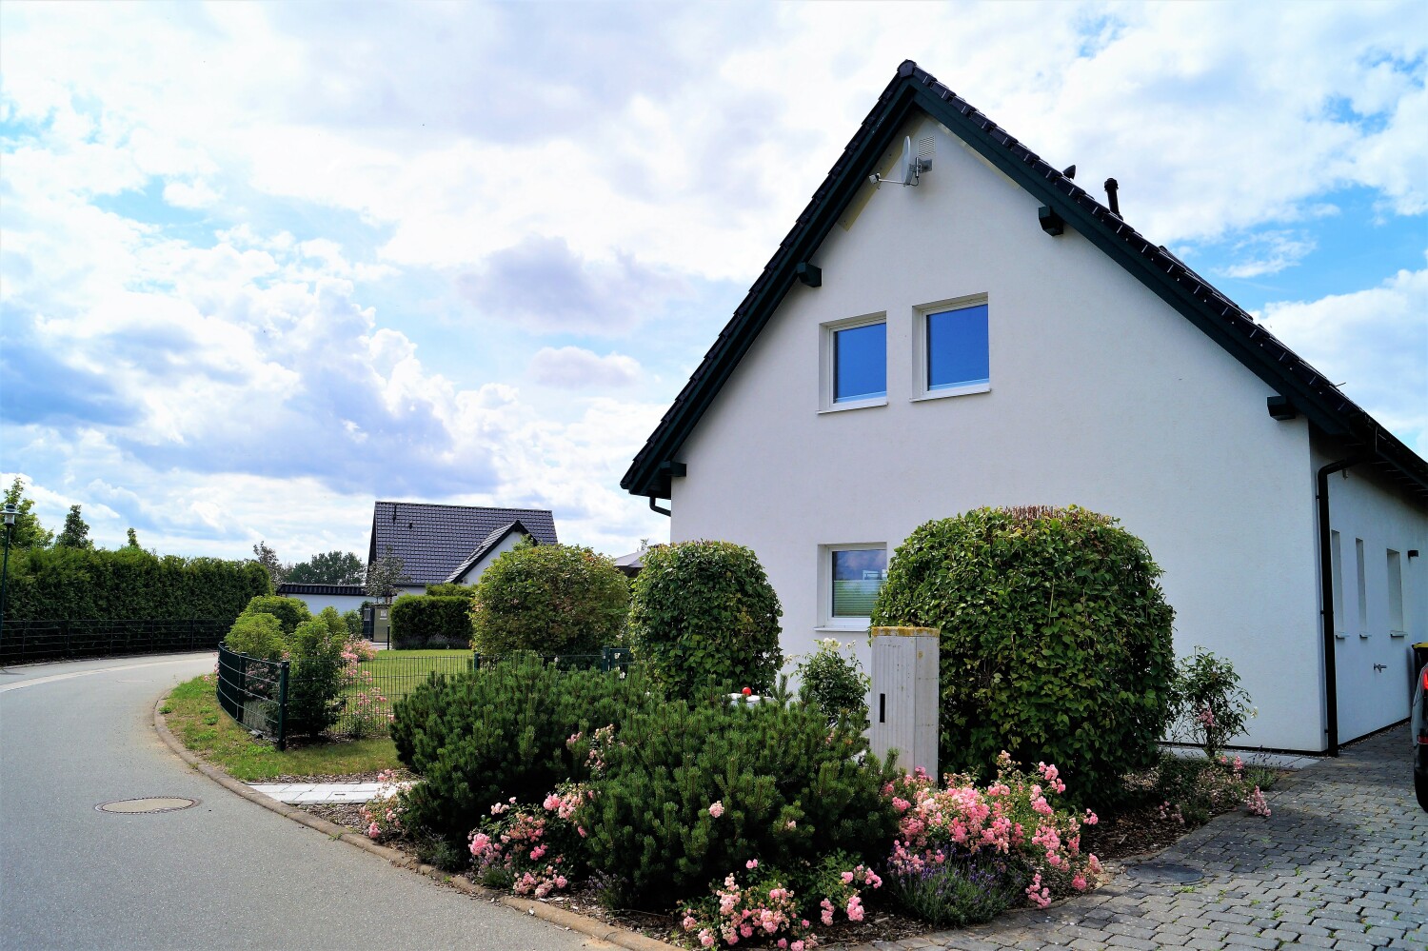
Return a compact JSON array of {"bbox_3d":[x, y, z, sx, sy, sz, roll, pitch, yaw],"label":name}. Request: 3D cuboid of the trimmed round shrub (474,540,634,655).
[{"bbox_3d":[-2.168,2.004,14.200,2.100,2.229,2.000,3,-7,-8],"label":"trimmed round shrub"}]

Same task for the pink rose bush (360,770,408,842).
[{"bbox_3d":[-2.294,2.294,7.500,0.380,0.448,0.400,4,-7,-16],"label":"pink rose bush"}]

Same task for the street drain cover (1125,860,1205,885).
[{"bbox_3d":[2.583,2.287,6.134,0.450,0.030,0.450,2,-7,0],"label":"street drain cover"}]

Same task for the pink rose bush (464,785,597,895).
[{"bbox_3d":[-0.975,1.932,5.724,0.680,0.560,0.620,1,-7,0],"label":"pink rose bush"}]

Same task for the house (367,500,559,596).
[{"bbox_3d":[-15.399,5.745,65.532,10.609,7.753,9.800,4,-7,-15],"label":"house"}]

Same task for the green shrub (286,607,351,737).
[{"bbox_3d":[-4.409,2.205,11.900,0.720,1.409,0.750,4,-7,-20],"label":"green shrub"}]

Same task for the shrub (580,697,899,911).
[{"bbox_3d":[0.140,1.747,6.044,1.830,1.020,1.650,1,-7,0],"label":"shrub"}]

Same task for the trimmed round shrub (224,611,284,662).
[{"bbox_3d":[-6.393,2.672,15.162,0.900,1.330,0.900,1,-7,0],"label":"trimmed round shrub"}]

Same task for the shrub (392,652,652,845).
[{"bbox_3d":[-1.313,1.851,7.468,1.920,1.160,1.750,1,-7,0],"label":"shrub"}]

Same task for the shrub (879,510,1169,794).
[{"bbox_3d":[2.546,1.364,8.900,2.400,2.202,2.350,0,-7,16],"label":"shrub"}]

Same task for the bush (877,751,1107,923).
[{"bbox_3d":[1.625,1.970,6.200,1.250,0.658,1.050,0,-7,15],"label":"bush"}]

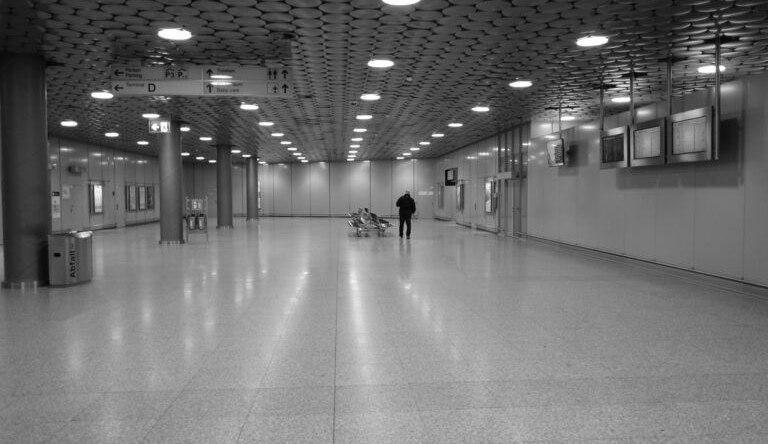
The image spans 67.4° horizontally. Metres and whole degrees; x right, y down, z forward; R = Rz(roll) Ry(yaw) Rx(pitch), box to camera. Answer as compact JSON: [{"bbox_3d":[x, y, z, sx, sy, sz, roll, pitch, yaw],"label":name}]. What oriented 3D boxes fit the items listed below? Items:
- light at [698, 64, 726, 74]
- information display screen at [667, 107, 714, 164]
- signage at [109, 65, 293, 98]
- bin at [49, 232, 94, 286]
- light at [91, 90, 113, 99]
[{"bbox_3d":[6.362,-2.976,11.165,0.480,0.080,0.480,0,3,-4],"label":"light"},{"bbox_3d":[5.133,-1.409,9.607,0.110,0.833,1.222,0,3,-4],"label":"information display screen"},{"bbox_3d":[-3.370,-2.595,10.671,3.273,0.574,0.130,0,3,-4],"label":"signage"},{"bbox_3d":[-5.591,0.664,10.323,0.420,0.910,0.700,0,3,5],"label":"bin"},{"bbox_3d":[-6.894,-3.098,14.085,0.470,0.080,0.470,0,3,-4],"label":"light"}]

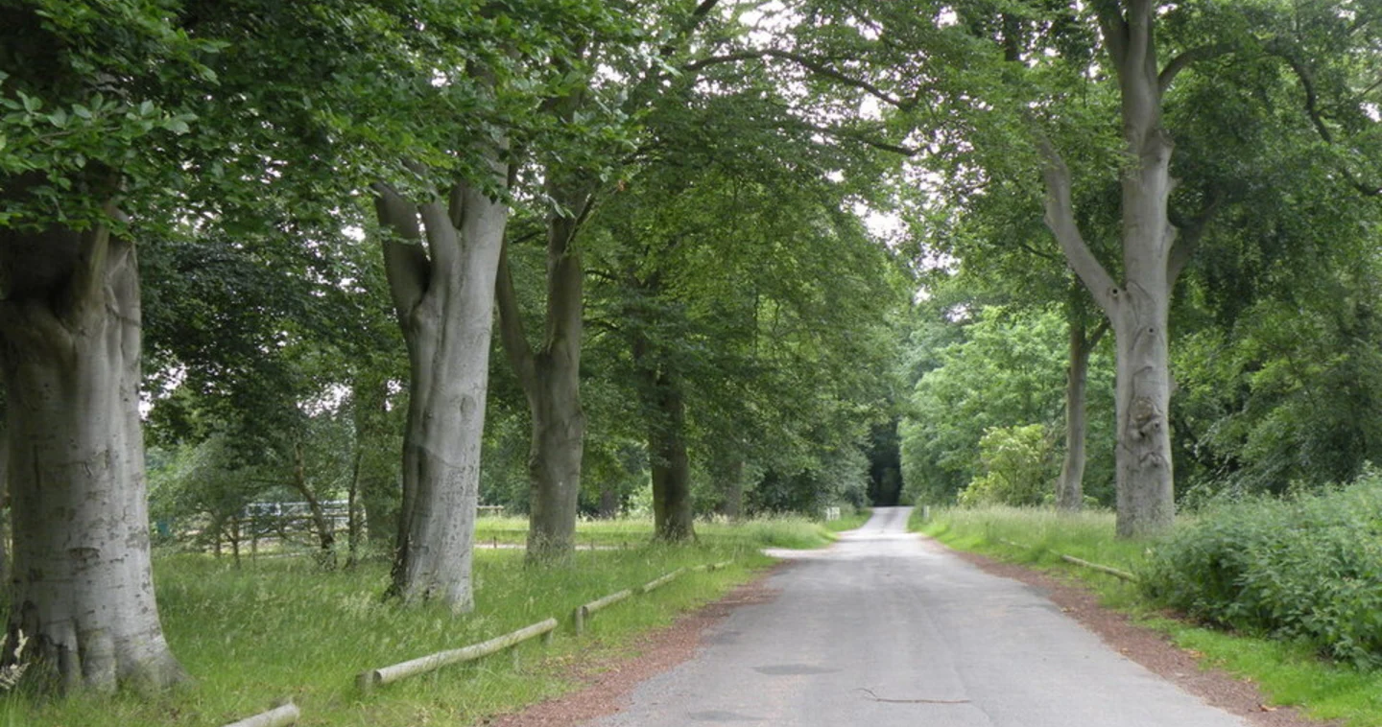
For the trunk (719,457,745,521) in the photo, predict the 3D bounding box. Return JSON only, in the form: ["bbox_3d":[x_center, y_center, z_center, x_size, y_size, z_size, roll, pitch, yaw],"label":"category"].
[{"bbox_3d":[1.684,5.232,93.000,1.050,2.600,1.000,0,-3,0],"label":"trunk"}]

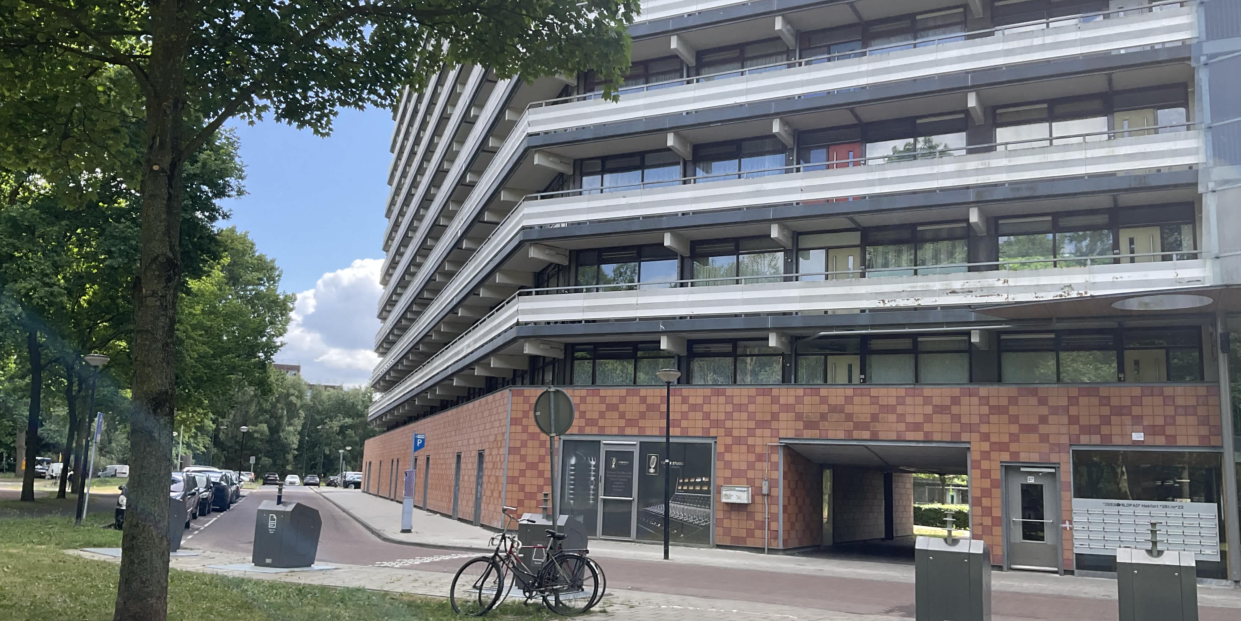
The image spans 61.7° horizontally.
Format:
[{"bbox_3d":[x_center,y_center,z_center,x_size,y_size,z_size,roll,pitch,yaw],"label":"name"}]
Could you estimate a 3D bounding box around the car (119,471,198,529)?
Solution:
[{"bbox_3d":[-12.046,4.947,27.328,1.730,1.450,4.150,5,-10,-17],"label":"car"}]

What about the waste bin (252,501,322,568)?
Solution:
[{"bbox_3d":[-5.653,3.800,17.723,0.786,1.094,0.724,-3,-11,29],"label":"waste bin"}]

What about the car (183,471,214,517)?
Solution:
[{"bbox_3d":[-14.218,5.906,33.702,1.730,1.450,4.150,5,-10,-17],"label":"car"}]

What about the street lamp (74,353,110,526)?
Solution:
[{"bbox_3d":[-13.330,3.218,26.042,0.540,4.240,0.540,5,-10,-17],"label":"street lamp"}]

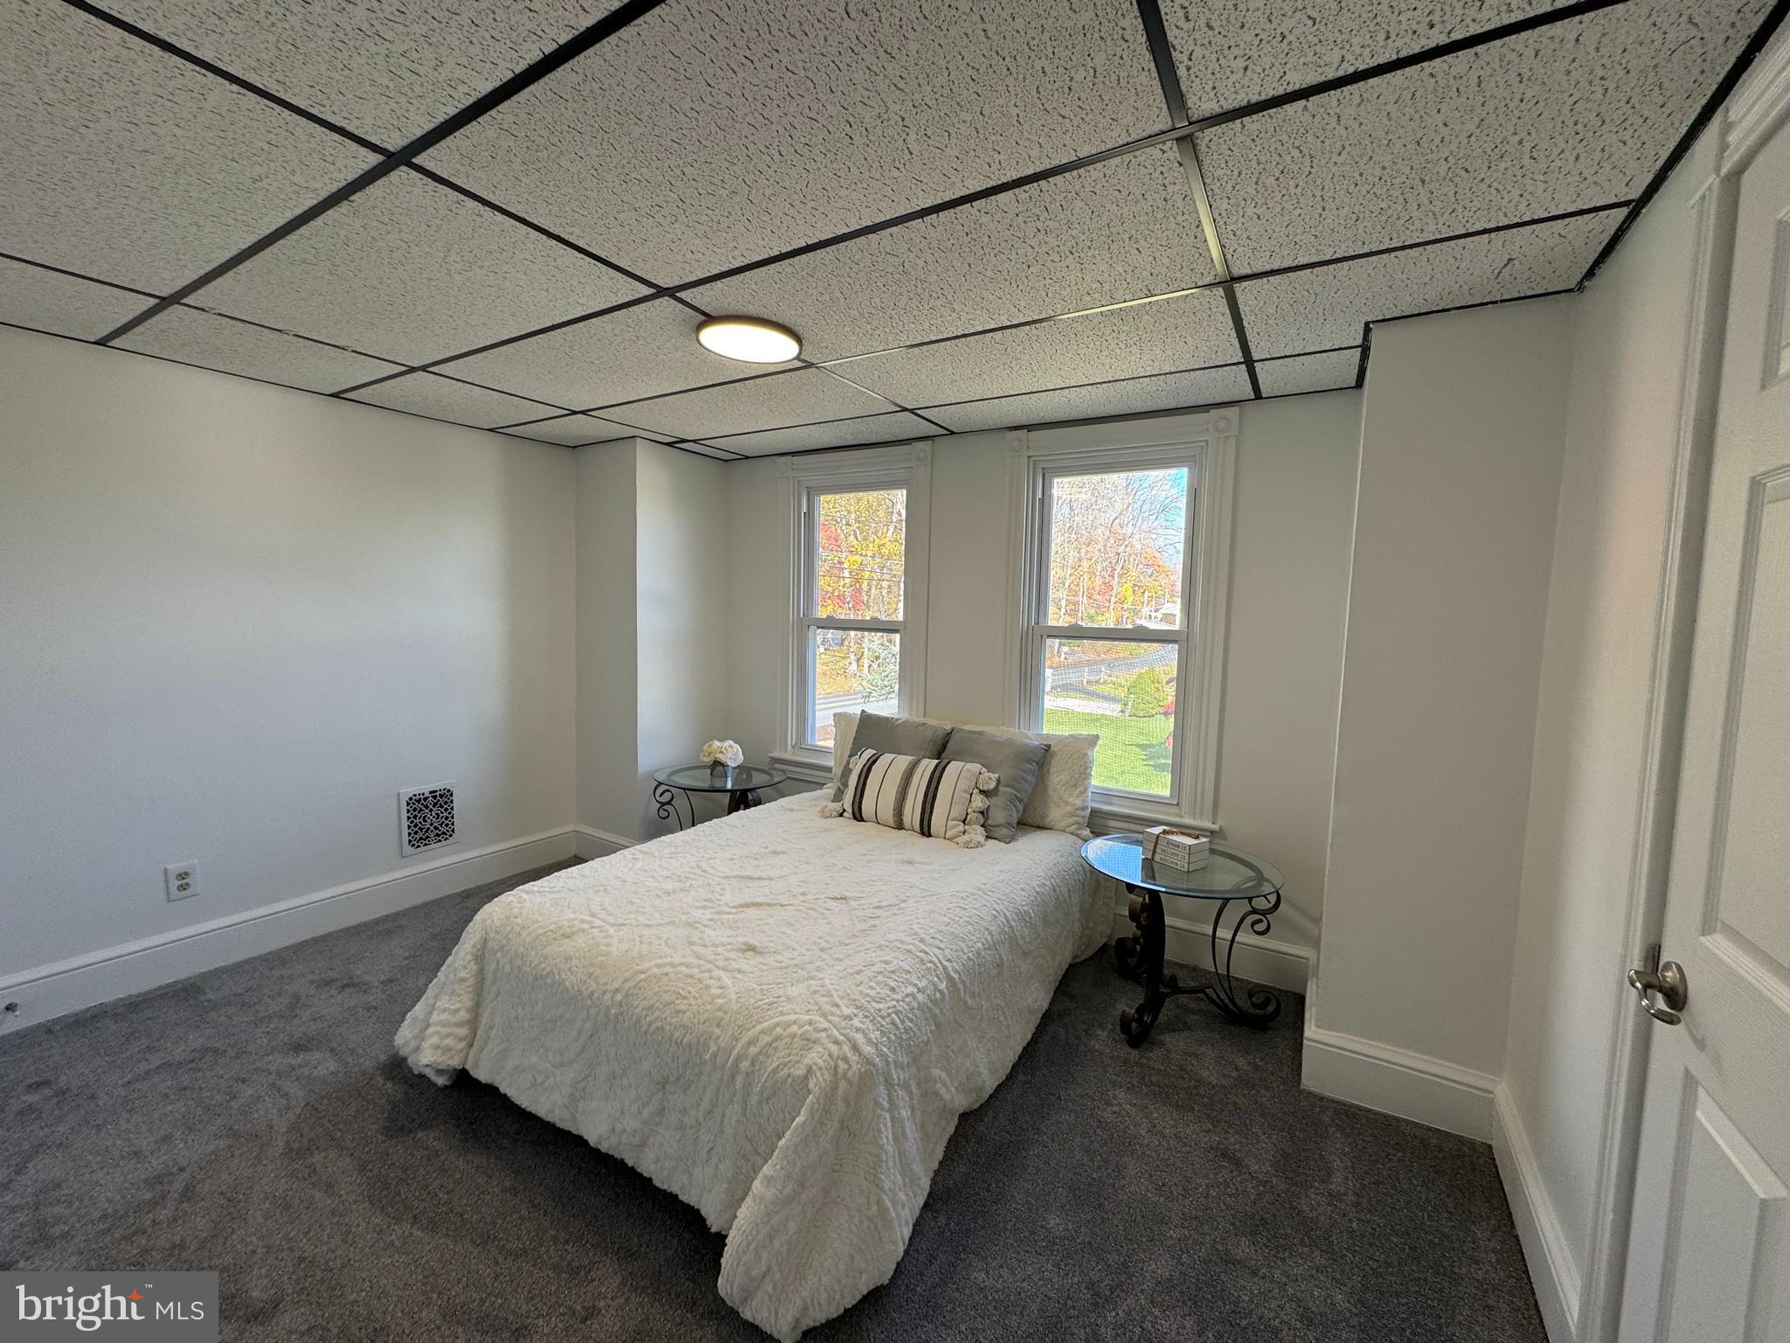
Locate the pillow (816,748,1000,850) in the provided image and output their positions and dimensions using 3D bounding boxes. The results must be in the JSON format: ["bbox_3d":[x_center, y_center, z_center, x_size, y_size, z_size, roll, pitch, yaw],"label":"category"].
[{"bbox_3d":[0.053,0.482,2.902,0.660,0.330,0.160,4,-17,37],"label":"pillow"}]

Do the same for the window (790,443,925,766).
[{"bbox_3d":[-0.223,-0.278,3.498,0.875,1.540,0.080,4,5,29],"label":"window"}]

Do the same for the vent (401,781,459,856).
[{"bbox_3d":[-2.011,0.635,3.131,0.020,0.280,0.230,4,5,32],"label":"vent"}]

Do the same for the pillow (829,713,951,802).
[{"bbox_3d":[-0.024,0.400,3.106,0.450,0.420,0.150,4,-12,31],"label":"pillow"}]

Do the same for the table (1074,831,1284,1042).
[{"bbox_3d":[0.933,0.896,2.413,0.610,0.540,0.610,4,5,31],"label":"table"}]

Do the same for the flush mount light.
[{"bbox_3d":[-0.418,-0.958,2.110,0.300,0.030,0.300,1,4,0],"label":"flush mount light"}]

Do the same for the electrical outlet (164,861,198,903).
[{"bbox_3d":[-2.435,0.712,2.470,0.012,0.119,0.077,4,5,32],"label":"electrical outlet"}]

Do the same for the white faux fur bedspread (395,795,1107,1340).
[{"bbox_3d":[-0.218,0.883,2.426,1.500,0.480,1.920,4,5,29],"label":"white faux fur bedspread"}]

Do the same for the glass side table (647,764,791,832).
[{"bbox_3d":[-0.837,0.757,3.465,0.610,0.530,0.610,4,5,31],"label":"glass side table"}]

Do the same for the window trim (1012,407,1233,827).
[{"bbox_3d":[0.860,-0.206,2.900,0.845,1.520,0.110,4,5,29],"label":"window trim"}]

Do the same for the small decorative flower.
[{"bbox_3d":[-0.815,0.403,3.414,0.185,0.165,0.185,0,5,-14],"label":"small decorative flower"}]

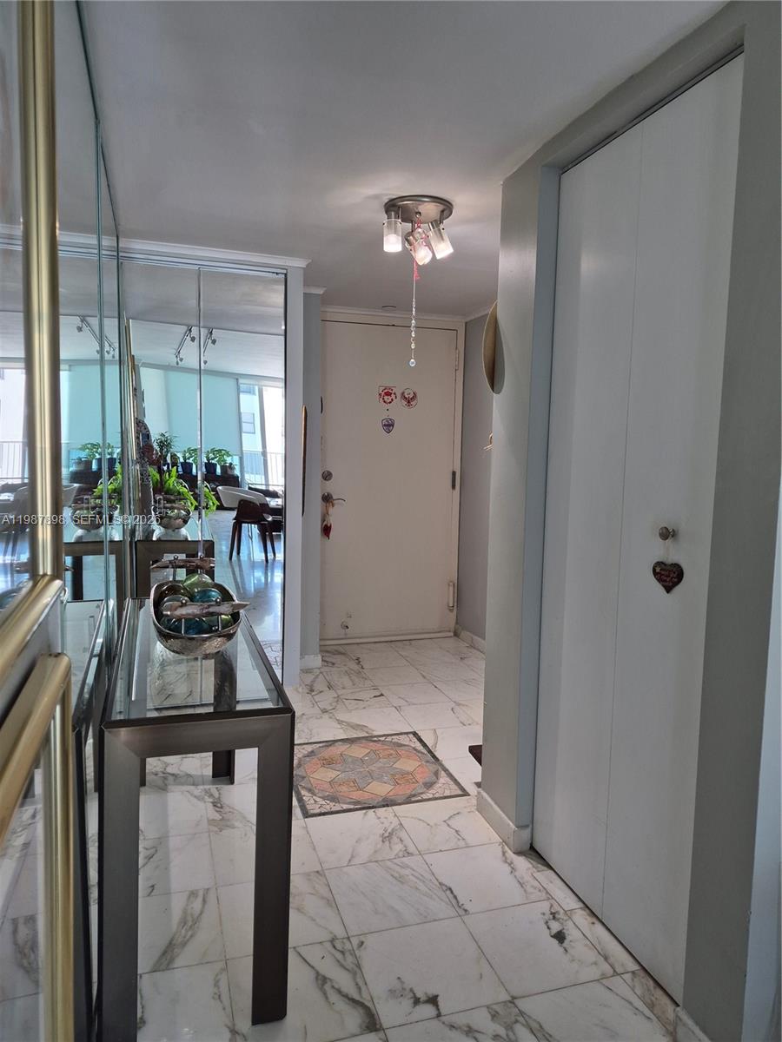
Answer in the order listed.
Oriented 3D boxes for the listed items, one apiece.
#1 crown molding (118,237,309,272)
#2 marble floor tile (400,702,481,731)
[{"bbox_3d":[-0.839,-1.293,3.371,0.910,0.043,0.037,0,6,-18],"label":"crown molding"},{"bbox_3d":[0.213,0.933,3.283,0.315,0.012,0.306,0,6,-18],"label":"marble floor tile"}]

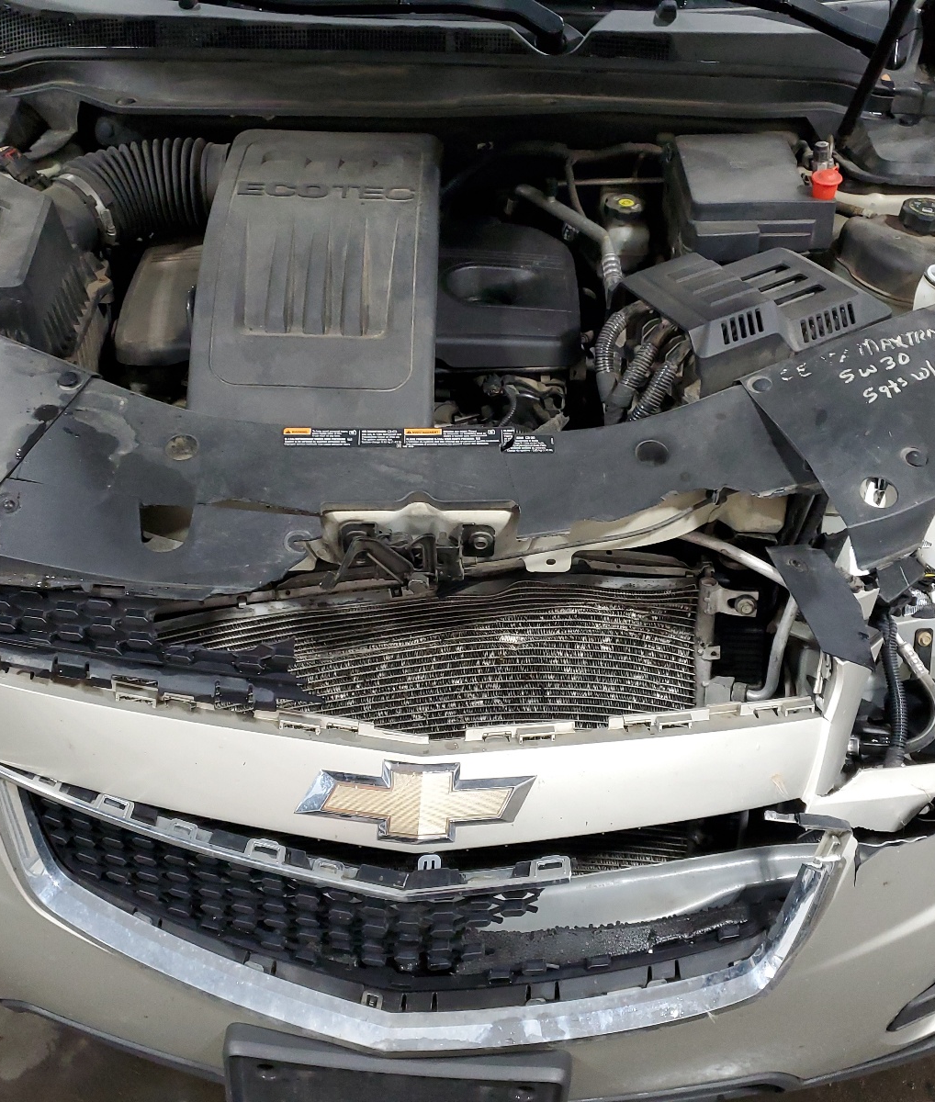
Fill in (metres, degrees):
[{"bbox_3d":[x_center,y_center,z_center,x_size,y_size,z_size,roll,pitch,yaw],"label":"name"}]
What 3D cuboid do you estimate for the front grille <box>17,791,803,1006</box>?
[{"bbox_3d":[-0.060,0.335,1.095,0.720,0.190,0.150,0,45,-2],"label":"front grille"}]

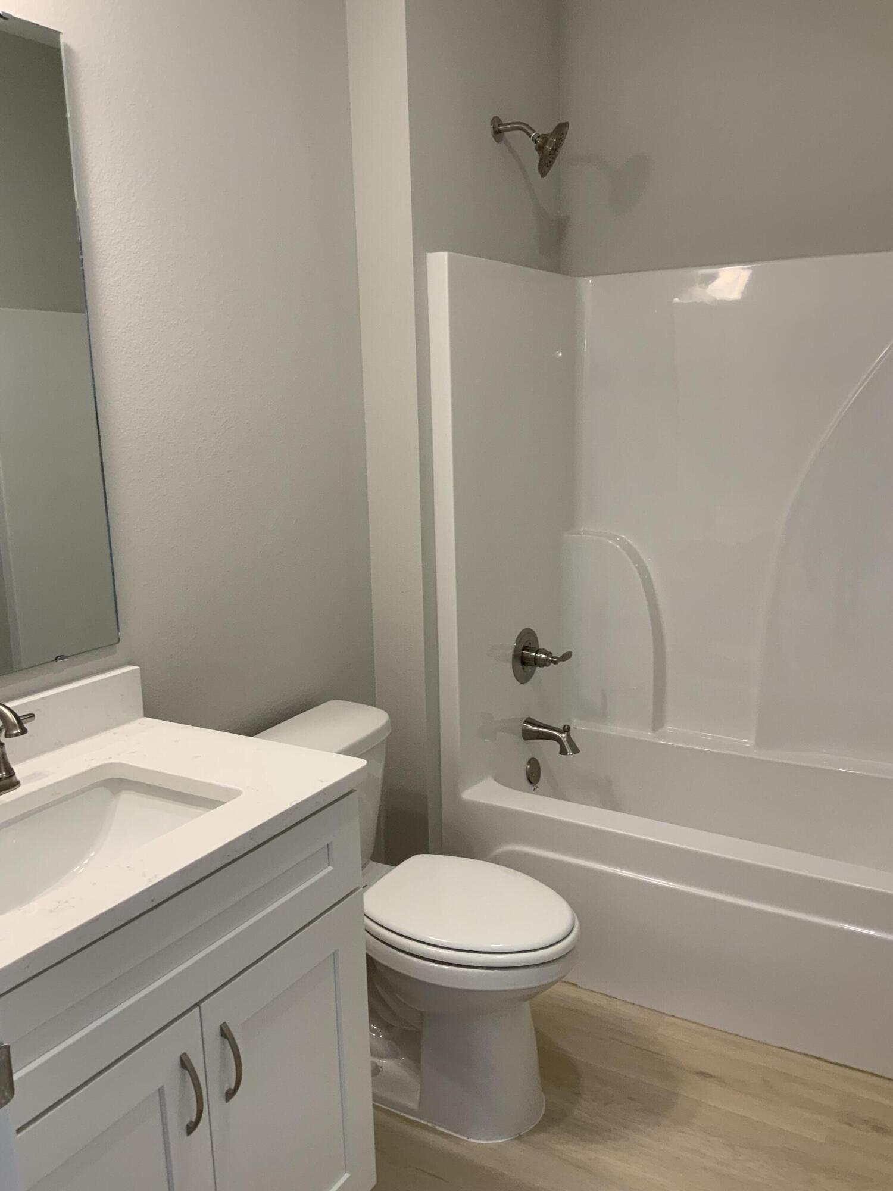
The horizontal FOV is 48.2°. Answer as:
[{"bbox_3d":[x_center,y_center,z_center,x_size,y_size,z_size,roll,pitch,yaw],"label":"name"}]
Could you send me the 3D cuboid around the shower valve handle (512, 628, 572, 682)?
[{"bbox_3d":[0.287,0.179,2.865,0.127,0.164,0.164,5,13,31],"label":"shower valve handle"}]

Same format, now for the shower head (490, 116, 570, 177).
[{"bbox_3d":[0.229,-1.190,2.641,0.208,0.169,0.140,5,13,31],"label":"shower head"}]

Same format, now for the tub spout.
[{"bbox_3d":[0.307,0.411,2.892,0.170,0.089,0.062,5,13,31],"label":"tub spout"}]

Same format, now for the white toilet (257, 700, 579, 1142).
[{"bbox_3d":[-0.066,0.709,2.194,0.755,0.772,0.430,5,13,31],"label":"white toilet"}]

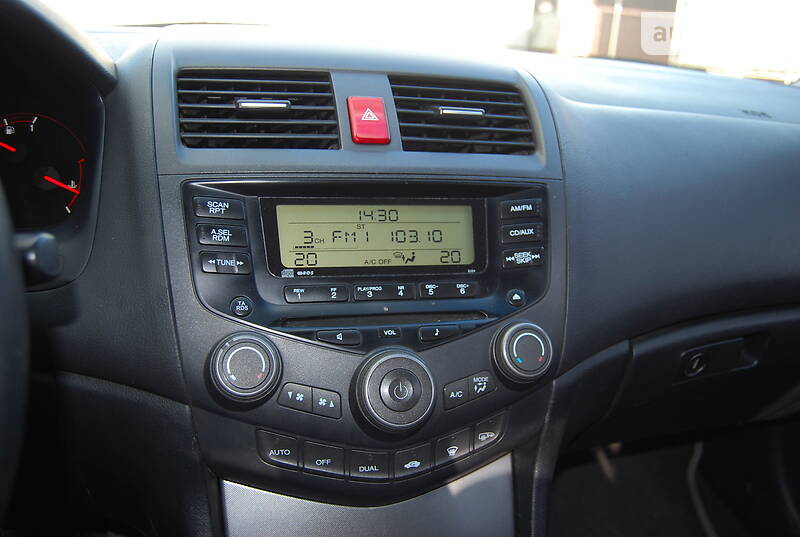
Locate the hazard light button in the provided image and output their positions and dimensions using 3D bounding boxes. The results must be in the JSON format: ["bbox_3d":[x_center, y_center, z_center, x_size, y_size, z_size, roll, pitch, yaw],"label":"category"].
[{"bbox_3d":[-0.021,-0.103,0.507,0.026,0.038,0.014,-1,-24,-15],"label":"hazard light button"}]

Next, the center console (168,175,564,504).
[{"bbox_3d":[-0.011,0.049,0.481,0.273,0.224,0.087,-1,-5,-15],"label":"center console"}]

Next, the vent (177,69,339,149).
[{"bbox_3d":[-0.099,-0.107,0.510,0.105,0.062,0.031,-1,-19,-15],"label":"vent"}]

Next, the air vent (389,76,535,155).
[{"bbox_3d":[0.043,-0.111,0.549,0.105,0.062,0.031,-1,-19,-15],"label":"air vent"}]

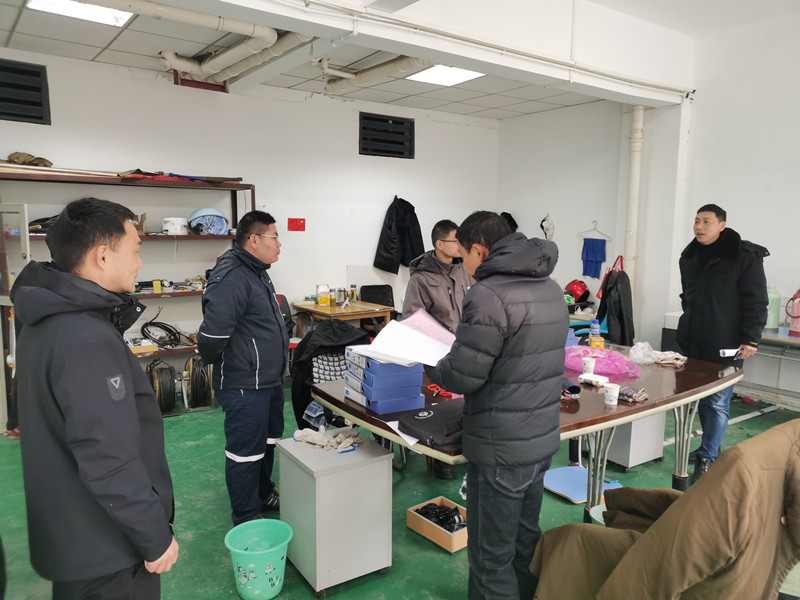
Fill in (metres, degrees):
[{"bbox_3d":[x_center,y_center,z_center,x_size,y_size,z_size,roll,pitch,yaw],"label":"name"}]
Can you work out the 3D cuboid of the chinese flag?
[{"bbox_3d":[-1.063,-0.777,6.460,0.197,0.134,0.010,-5,8,-36],"label":"chinese flag"}]

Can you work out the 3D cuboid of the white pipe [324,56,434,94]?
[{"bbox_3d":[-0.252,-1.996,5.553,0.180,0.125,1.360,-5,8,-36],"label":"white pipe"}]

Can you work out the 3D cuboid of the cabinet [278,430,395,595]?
[{"bbox_3d":[-0.317,0.993,2.996,0.400,0.590,0.450,-4,8,-33],"label":"cabinet"}]

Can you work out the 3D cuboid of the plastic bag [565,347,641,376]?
[{"bbox_3d":[1.129,0.350,3.549,0.460,0.110,0.270,3,7,20],"label":"plastic bag"}]

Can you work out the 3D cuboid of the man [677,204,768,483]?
[{"bbox_3d":[2.048,0.257,4.026,0.370,1.730,0.530,-4,8,-32],"label":"man"}]

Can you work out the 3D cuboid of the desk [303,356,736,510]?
[{"bbox_3d":[0.803,0.831,3.651,2.420,0.765,1.420,-5,9,-37],"label":"desk"}]

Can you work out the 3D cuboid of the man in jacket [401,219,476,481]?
[{"bbox_3d":[0.279,0.292,4.256,0.370,1.680,0.530,7,10,43],"label":"man in jacket"}]

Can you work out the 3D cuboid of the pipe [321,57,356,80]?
[{"bbox_3d":[-0.515,-1.980,5.370,0.380,0.110,0.070,-5,8,-36],"label":"pipe"}]

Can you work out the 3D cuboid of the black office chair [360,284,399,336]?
[{"bbox_3d":[-0.123,0.315,7.062,0.560,0.940,0.580,-5,9,-37],"label":"black office chair"}]

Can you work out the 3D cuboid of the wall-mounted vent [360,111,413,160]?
[{"bbox_3d":[-0.131,-1.846,7.028,0.765,0.452,0.060,-5,8,-36],"label":"wall-mounted vent"}]

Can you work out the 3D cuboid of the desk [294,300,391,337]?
[{"bbox_3d":[-0.568,0.456,6.352,0.780,0.770,0.880,-5,8,-36],"label":"desk"}]

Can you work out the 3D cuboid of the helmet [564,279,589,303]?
[{"bbox_3d":[1.886,-0.091,6.650,0.270,0.240,0.240,3,8,23],"label":"helmet"}]

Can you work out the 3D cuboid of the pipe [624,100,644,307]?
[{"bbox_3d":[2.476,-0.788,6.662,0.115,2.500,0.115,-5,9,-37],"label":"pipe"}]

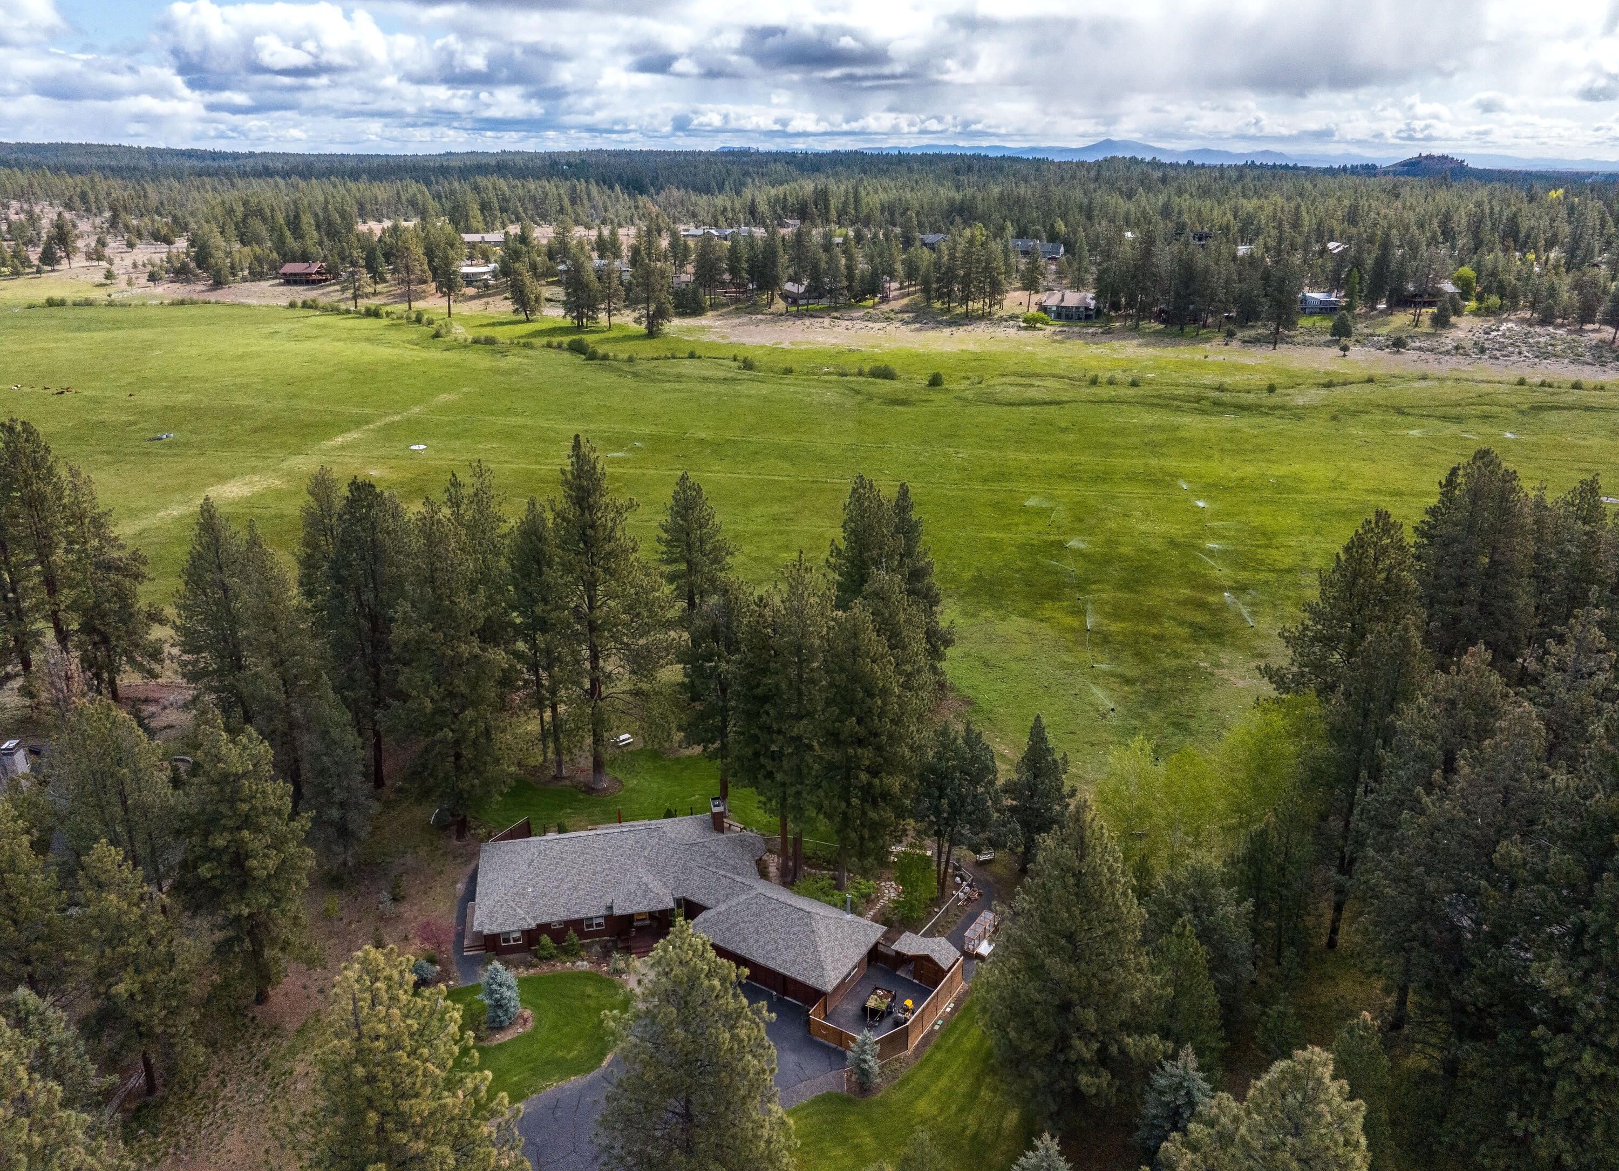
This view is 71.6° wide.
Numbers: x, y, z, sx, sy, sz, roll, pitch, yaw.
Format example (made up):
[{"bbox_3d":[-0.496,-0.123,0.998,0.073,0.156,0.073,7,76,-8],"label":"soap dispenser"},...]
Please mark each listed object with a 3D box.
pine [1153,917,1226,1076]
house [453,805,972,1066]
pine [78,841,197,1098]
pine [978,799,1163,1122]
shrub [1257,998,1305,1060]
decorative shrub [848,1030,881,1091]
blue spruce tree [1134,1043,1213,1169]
[{"bbox_3d":[25.640,28.040,75.680,4.690,13.430,4.690,0,21,0],"label":"pine"},{"bbox_3d":[-9.180,23.210,85.140,35.890,5.800,21.700,3,21,5],"label":"house"},{"bbox_3d":[-40.990,23.230,66.710,6.920,18.060,6.920,1,21,0],"label":"pine"},{"bbox_3d":[15.473,21.623,65.096,10.710,21.476,10.710,0,21,0],"label":"pine"},{"bbox_3d":[33.440,31.320,79.620,3.230,4.540,3.230,0,21,0],"label":"shrub"},{"bbox_3d":[3.427,29.126,68.900,2.103,4.747,2.103,0,21,0],"label":"decorative shrub"},{"bbox_3d":[20.436,28.506,62.248,4.200,7.700,4.200,0,21,0],"label":"blue spruce tree"}]

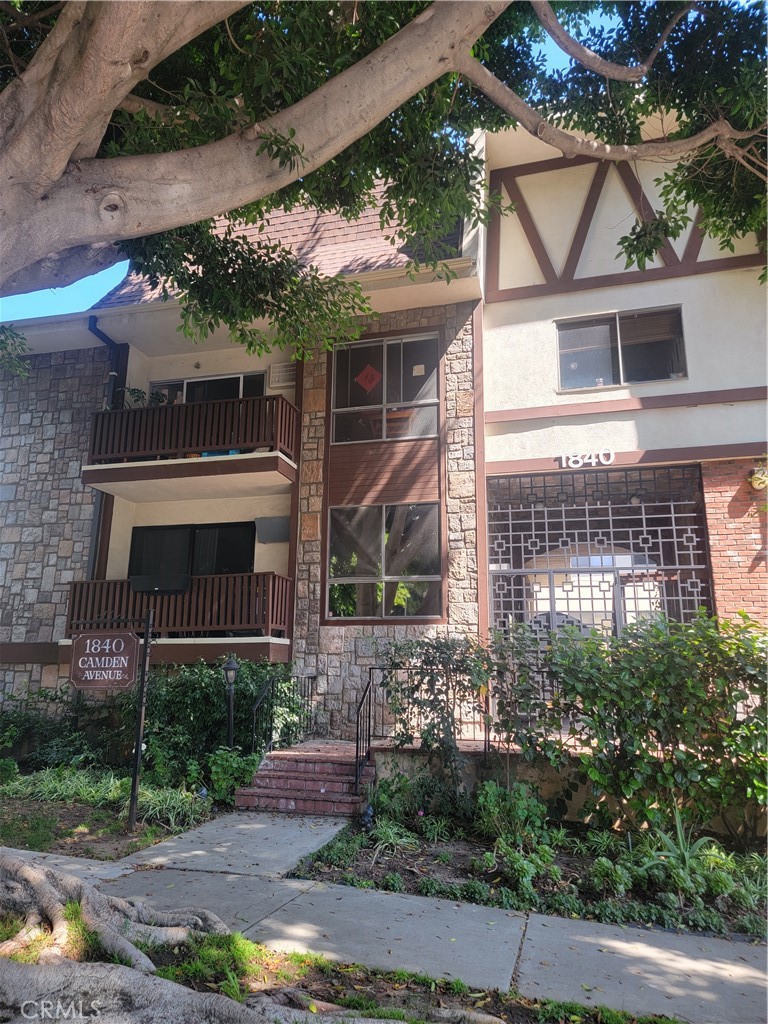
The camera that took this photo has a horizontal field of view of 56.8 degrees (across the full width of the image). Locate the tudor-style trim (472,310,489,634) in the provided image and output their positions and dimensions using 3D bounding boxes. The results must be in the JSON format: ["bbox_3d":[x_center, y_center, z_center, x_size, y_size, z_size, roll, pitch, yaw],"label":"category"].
[{"bbox_3d":[1.372,-0.413,9.950,0.160,5.530,0.120,-3,-12,15],"label":"tudor-style trim"}]

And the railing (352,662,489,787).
[{"bbox_3d":[0.417,2.327,7.655,1.320,1.250,0.620,-3,-12,15],"label":"railing"}]

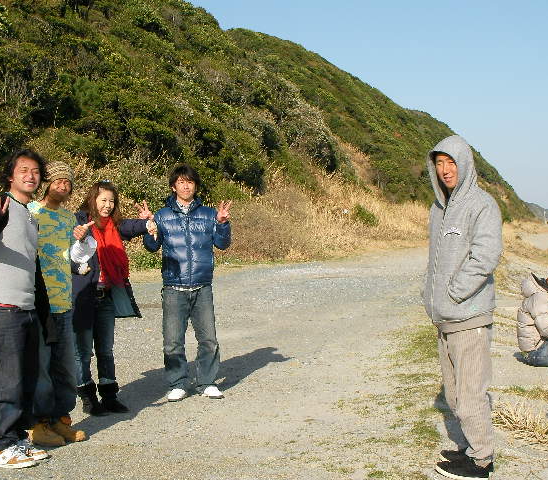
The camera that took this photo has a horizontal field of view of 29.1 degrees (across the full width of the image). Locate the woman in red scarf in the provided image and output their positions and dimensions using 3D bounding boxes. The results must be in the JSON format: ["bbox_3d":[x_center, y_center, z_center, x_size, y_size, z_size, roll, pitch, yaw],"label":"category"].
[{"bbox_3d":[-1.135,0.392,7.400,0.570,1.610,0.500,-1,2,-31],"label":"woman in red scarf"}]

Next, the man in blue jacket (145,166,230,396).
[{"bbox_3d":[-0.645,0.313,7.840,0.640,1.735,0.400,0,1,-7],"label":"man in blue jacket"}]

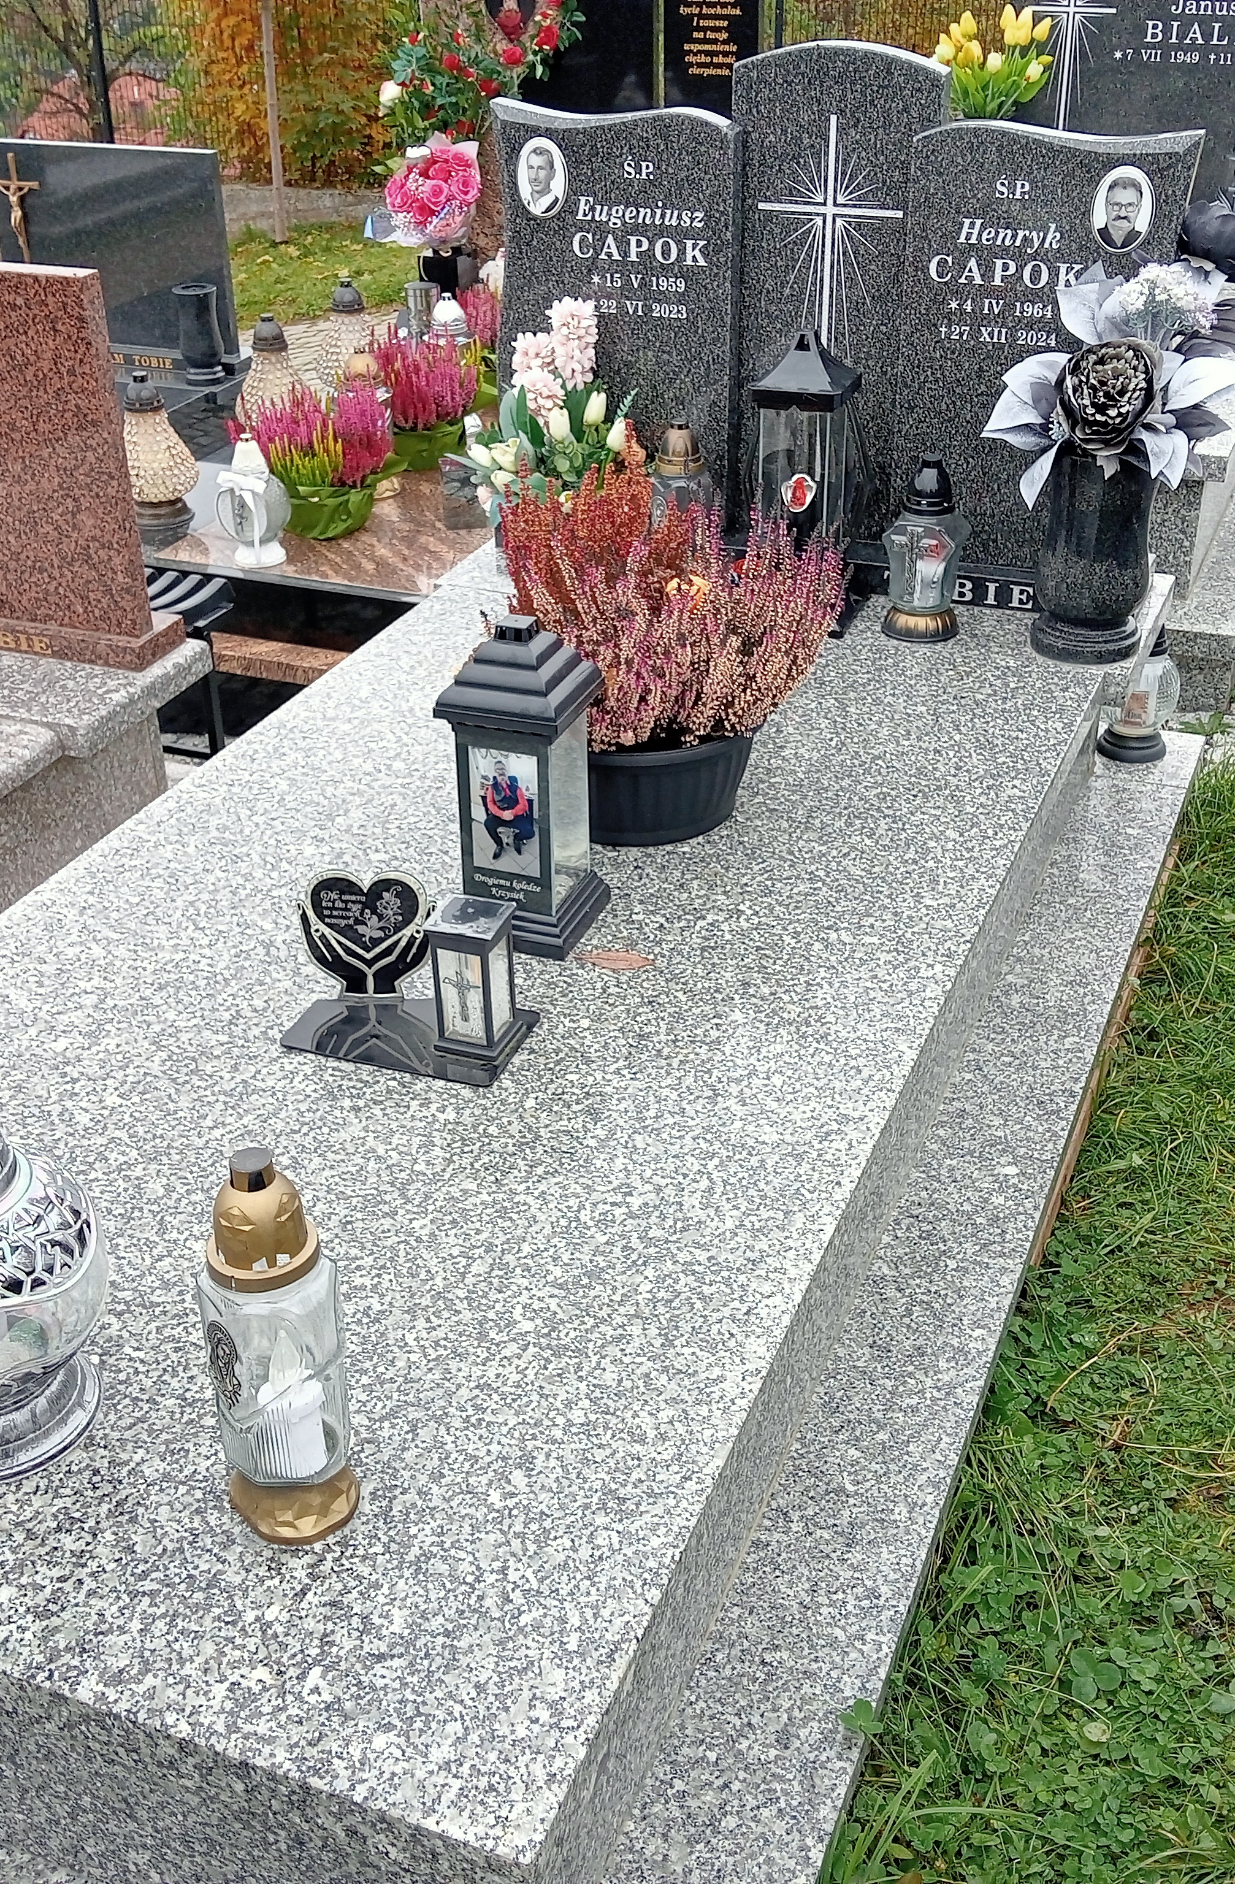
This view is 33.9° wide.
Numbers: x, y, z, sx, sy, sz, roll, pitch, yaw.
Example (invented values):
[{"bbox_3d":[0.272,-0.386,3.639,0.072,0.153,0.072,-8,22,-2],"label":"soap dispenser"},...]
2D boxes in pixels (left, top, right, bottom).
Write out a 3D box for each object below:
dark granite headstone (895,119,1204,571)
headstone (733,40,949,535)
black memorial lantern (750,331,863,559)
[{"bbox_3d":[0.643,-0.899,3.089,0.415,0.660,0.070,10,30,19],"label":"dark granite headstone"},{"bbox_3d":[0.347,-1.032,3.251,0.330,0.750,0.075,11,31,18],"label":"headstone"},{"bbox_3d":[0.286,-0.719,3.126,0.165,0.435,0.165,11,32,19],"label":"black memorial lantern"}]

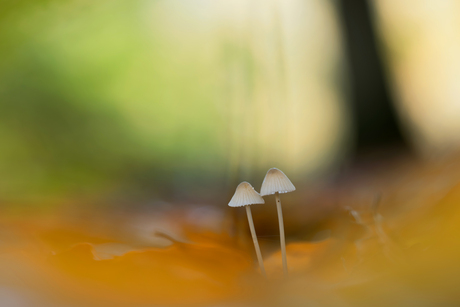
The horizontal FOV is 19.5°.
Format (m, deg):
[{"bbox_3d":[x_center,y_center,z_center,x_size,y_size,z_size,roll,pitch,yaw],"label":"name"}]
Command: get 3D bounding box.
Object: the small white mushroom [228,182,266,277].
[{"bbox_3d":[0.008,0.029,0.500,0.014,0.036,0.014,-12,0,0],"label":"small white mushroom"}]

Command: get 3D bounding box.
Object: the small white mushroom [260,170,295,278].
[{"bbox_3d":[0.019,0.026,0.500,0.013,0.041,0.013,-7,0,0],"label":"small white mushroom"}]

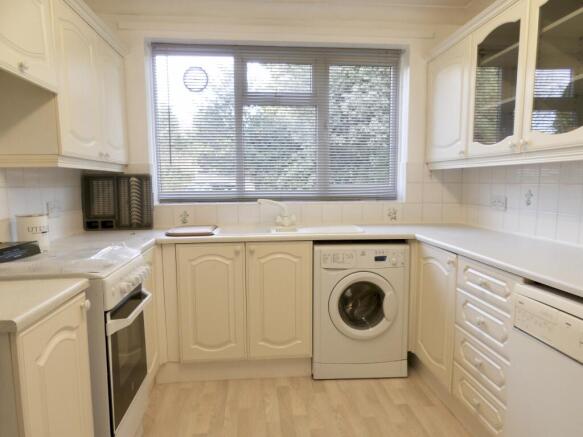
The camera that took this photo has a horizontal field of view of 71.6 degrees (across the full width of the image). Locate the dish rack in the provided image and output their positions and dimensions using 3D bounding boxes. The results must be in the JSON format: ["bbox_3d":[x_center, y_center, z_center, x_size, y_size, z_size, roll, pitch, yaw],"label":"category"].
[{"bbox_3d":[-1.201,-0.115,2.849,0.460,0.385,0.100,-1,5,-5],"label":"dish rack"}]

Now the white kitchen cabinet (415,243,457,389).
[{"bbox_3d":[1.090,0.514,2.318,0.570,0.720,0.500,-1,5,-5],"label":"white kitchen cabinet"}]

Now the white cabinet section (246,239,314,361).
[{"bbox_3d":[-0.092,0.474,2.716,0.401,0.726,0.550,-1,6,-5],"label":"white cabinet section"}]

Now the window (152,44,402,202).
[{"bbox_3d":[-0.072,-0.697,3.038,1.860,1.140,0.045,-1,5,-5],"label":"window"}]

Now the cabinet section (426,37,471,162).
[{"bbox_3d":[1.165,-0.744,2.660,0.295,0.708,0.575,-1,6,-5],"label":"cabinet section"}]

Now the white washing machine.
[{"bbox_3d":[0.419,0.565,2.779,0.600,0.850,0.560,-1,5,-5],"label":"white washing machine"}]

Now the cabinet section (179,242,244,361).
[{"bbox_3d":[-0.493,0.480,2.682,0.403,0.726,0.550,-1,6,-5],"label":"cabinet section"}]

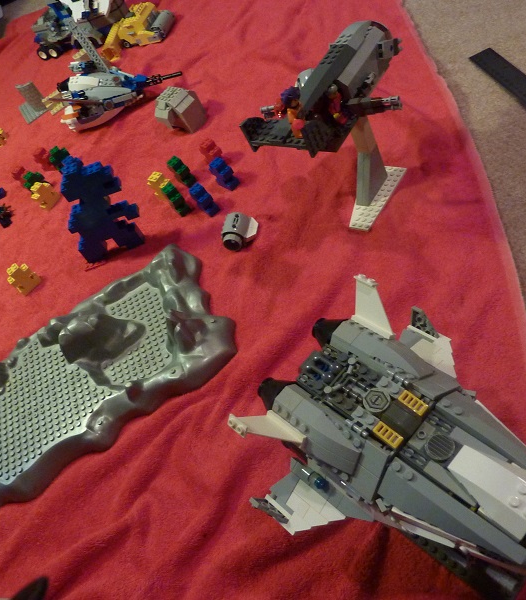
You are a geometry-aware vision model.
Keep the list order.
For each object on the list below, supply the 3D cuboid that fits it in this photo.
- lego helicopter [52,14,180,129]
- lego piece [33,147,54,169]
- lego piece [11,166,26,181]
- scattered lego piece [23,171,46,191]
[{"bbox_3d":[-0.235,-0.343,0.896,0.207,0.119,0.205,-18,50,13],"label":"lego helicopter"},{"bbox_3d":[-0.359,-0.233,0.953,0.032,0.040,0.016,11,61,32],"label":"lego piece"},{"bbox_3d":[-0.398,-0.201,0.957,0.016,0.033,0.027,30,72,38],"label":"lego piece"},{"bbox_3d":[-0.367,-0.187,0.935,0.017,0.038,0.031,30,72,38],"label":"scattered lego piece"}]

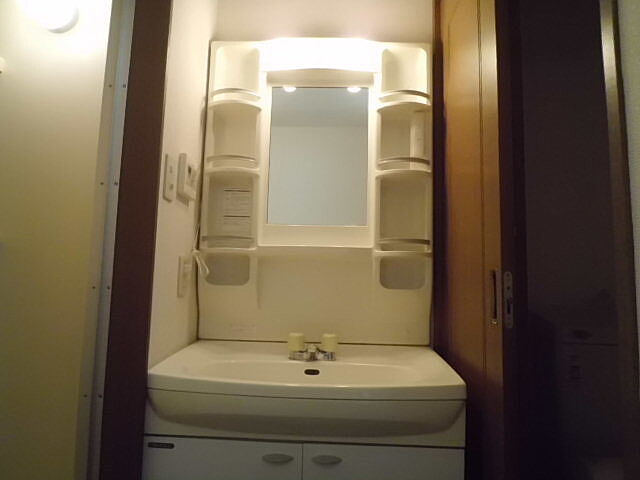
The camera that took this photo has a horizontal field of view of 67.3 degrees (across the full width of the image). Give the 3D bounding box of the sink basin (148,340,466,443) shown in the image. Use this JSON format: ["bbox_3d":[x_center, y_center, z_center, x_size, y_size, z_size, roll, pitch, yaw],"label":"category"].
[{"bbox_3d":[-0.031,0.396,1.284,0.750,0.180,0.500,1,-5,2],"label":"sink basin"}]

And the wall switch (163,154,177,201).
[{"bbox_3d":[-0.408,-0.168,1.321,0.010,0.118,0.070,1,-7,2],"label":"wall switch"}]

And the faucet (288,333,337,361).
[{"bbox_3d":[-0.023,0.318,1.423,0.146,0.080,0.130,1,-5,2],"label":"faucet"}]

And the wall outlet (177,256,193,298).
[{"bbox_3d":[-0.398,0.110,1.409,0.010,0.120,0.070,1,-5,2],"label":"wall outlet"}]

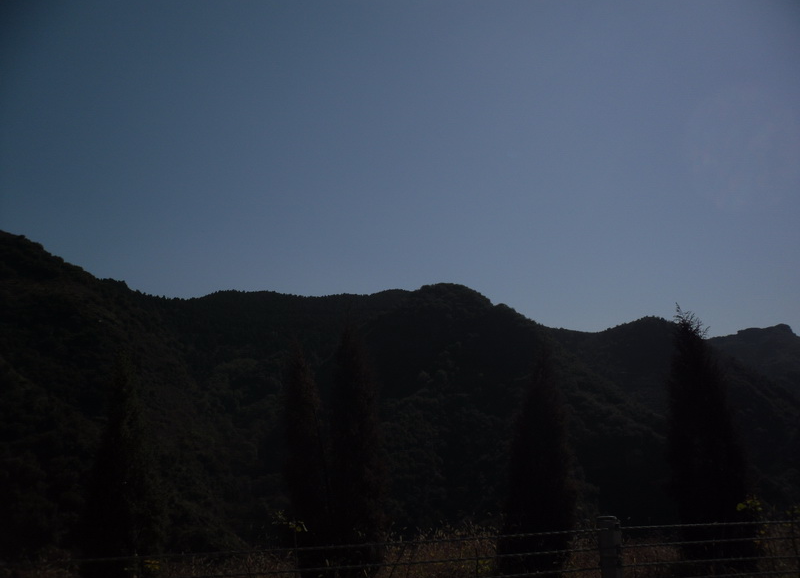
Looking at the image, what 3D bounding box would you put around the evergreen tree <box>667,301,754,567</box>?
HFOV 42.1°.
[{"bbox_3d":[3.881,1.844,13.000,1.020,3.270,1.020,-3,-9,16],"label":"evergreen tree"}]

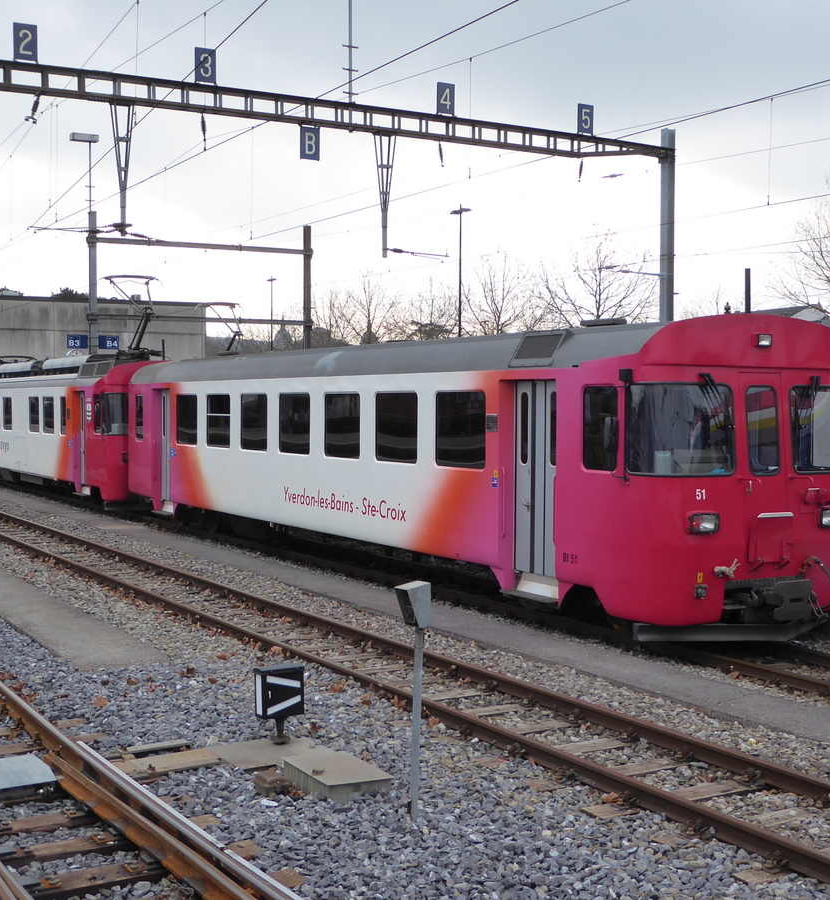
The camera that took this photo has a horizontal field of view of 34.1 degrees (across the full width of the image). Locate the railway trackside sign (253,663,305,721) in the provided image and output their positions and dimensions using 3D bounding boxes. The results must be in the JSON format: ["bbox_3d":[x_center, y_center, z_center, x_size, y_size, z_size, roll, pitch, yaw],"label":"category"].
[{"bbox_3d":[-1.020,1.826,10.254,0.350,0.375,0.175,-1,2,-29],"label":"railway trackside sign"}]

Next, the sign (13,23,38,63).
[{"bbox_3d":[-7.175,-7.486,24.854,0.430,0.670,0.040,-1,2,-29],"label":"sign"}]

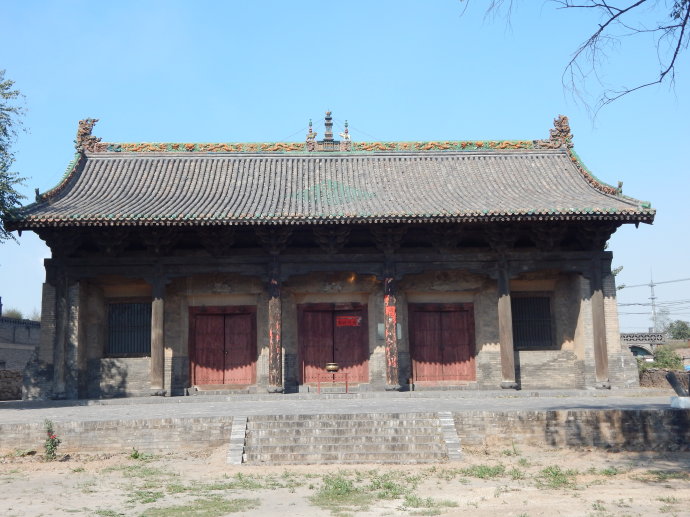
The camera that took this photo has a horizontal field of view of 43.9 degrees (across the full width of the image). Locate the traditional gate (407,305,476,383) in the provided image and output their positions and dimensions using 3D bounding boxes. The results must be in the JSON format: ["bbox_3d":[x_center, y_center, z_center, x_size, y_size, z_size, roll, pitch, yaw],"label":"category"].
[{"bbox_3d":[3.553,3.088,31.306,2.419,2.928,0.220,-1,-7,-2],"label":"traditional gate"}]

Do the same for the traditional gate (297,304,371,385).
[{"bbox_3d":[-0.400,3.108,31.144,2.531,2.986,0.220,-1,-7,-2],"label":"traditional gate"}]

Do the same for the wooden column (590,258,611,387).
[{"bbox_3d":[8.864,2.230,29.815,0.460,4.570,0.460,-1,-7,-2],"label":"wooden column"}]

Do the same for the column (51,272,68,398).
[{"bbox_3d":[-9.631,2.528,29.032,0.460,4.410,0.460,-1,-7,-2],"label":"column"}]

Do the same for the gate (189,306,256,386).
[{"bbox_3d":[-4.383,3.182,30.974,2.422,2.897,0.220,-1,-7,-2],"label":"gate"}]

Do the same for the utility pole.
[{"bbox_3d":[31.711,6.419,88.000,0.900,10.389,0.600,-1,-7,-2],"label":"utility pole"}]

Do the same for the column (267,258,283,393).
[{"bbox_3d":[-2.381,2.298,29.354,0.460,4.566,0.460,-1,-7,-2],"label":"column"}]

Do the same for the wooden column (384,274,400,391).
[{"bbox_3d":[1.591,2.503,29.487,0.460,4.068,0.460,-1,-7,-2],"label":"wooden column"}]

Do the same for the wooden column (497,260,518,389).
[{"bbox_3d":[5.584,2.291,29.675,0.460,4.410,0.460,-1,-7,-2],"label":"wooden column"}]

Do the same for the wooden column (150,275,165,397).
[{"bbox_3d":[-6.338,2.576,29.158,0.460,4.089,0.460,-1,-7,-2],"label":"wooden column"}]

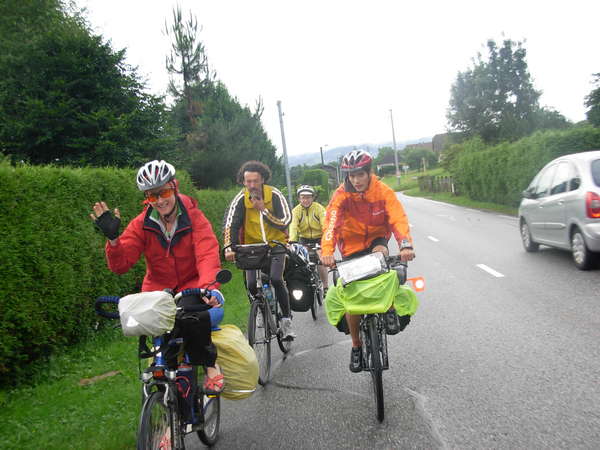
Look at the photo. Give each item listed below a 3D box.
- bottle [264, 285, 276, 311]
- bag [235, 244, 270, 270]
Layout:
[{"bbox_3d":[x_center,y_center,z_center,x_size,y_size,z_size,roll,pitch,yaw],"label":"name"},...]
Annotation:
[{"bbox_3d":[-0.251,0.632,5.660,0.080,0.280,0.080,-6,43,10],"label":"bottle"},{"bbox_3d":[-0.387,0.265,5.370,0.260,0.200,0.180,-6,3,10],"label":"bag"}]

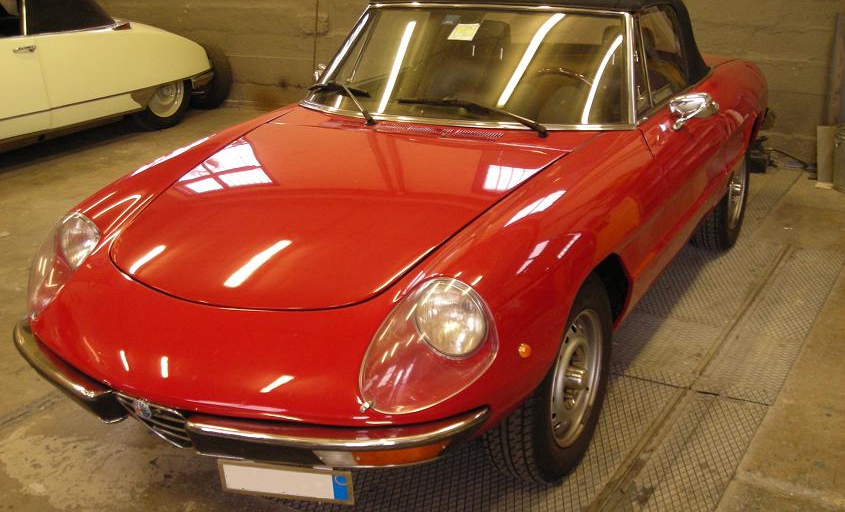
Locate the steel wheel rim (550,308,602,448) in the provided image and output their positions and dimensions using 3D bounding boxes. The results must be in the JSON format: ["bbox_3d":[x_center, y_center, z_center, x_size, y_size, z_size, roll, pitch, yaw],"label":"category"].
[{"bbox_3d":[0.374,0.330,2.610,0.150,0.390,0.390,9,21,28],"label":"steel wheel rim"}]

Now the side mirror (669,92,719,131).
[{"bbox_3d":[0.892,-0.490,3.076,0.140,0.110,0.110,9,21,28],"label":"side mirror"}]

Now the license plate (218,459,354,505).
[{"bbox_3d":[-0.327,0.547,2.240,0.340,0.112,0.020,3,31,9],"label":"license plate"}]

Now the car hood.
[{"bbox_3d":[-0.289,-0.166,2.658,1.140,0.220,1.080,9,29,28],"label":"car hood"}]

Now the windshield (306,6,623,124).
[{"bbox_3d":[0.164,-0.694,3.345,1.330,0.480,0.140,9,-19,28],"label":"windshield"}]

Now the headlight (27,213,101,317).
[{"bbox_3d":[-1.044,0.019,2.630,0.250,0.250,0.360,9,21,28],"label":"headlight"}]

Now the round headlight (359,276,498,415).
[{"bbox_3d":[0.038,0.192,2.050,0.250,0.250,0.360,9,21,28],"label":"round headlight"}]

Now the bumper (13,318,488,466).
[{"bbox_3d":[-0.570,0.337,2.285,1.470,0.125,0.370,9,21,28],"label":"bumper"}]

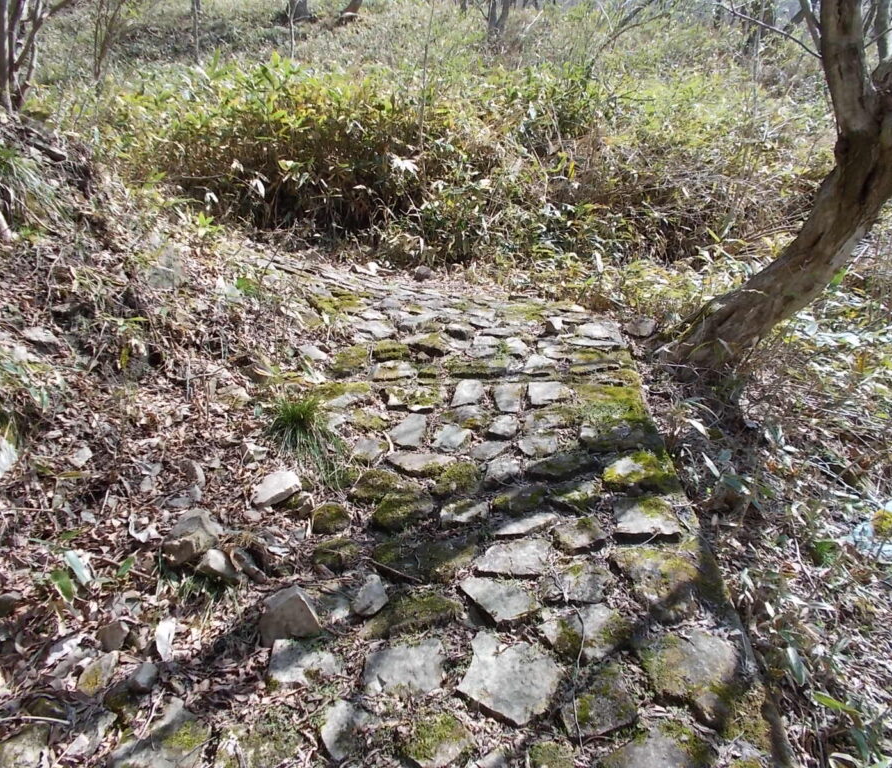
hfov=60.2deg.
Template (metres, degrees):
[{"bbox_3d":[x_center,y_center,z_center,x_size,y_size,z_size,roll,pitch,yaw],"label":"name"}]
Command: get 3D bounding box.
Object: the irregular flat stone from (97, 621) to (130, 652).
[{"bbox_3d":[-0.894,0.679,2.071,0.080,0.060,0.060,-6,19,-18],"label":"irregular flat stone"}]

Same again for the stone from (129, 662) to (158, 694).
[{"bbox_3d":[-0.758,0.738,1.929,0.070,0.050,0.060,-4,19,-13],"label":"stone"}]

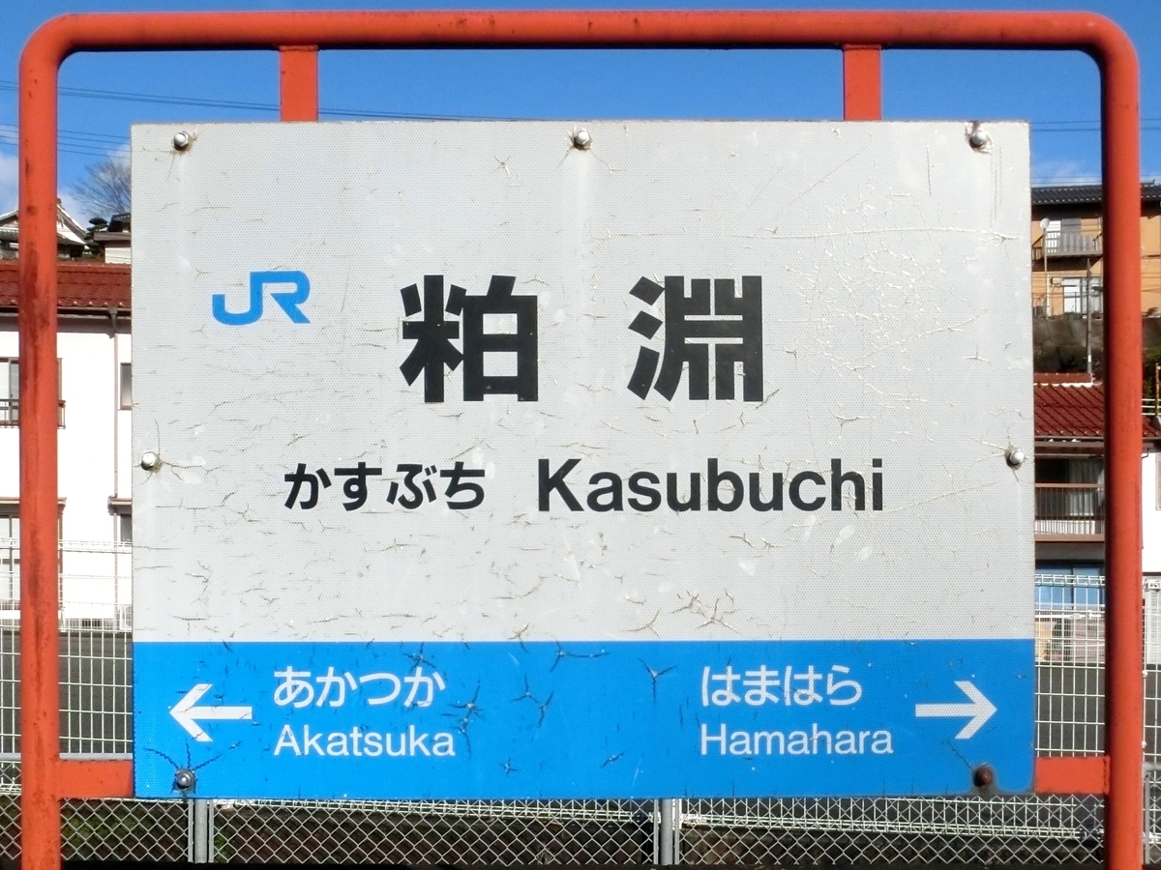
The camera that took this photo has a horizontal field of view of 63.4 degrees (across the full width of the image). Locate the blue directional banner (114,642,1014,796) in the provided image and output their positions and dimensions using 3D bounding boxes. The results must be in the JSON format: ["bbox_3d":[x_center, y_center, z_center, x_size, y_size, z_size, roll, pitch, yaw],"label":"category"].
[{"bbox_3d":[0.005,0.379,1.255,1.200,0.210,0.012,0,0,0],"label":"blue directional banner"}]

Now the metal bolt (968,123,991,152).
[{"bbox_3d":[0.530,-0.391,1.243,0.027,0.028,0.020,0,0,0],"label":"metal bolt"}]

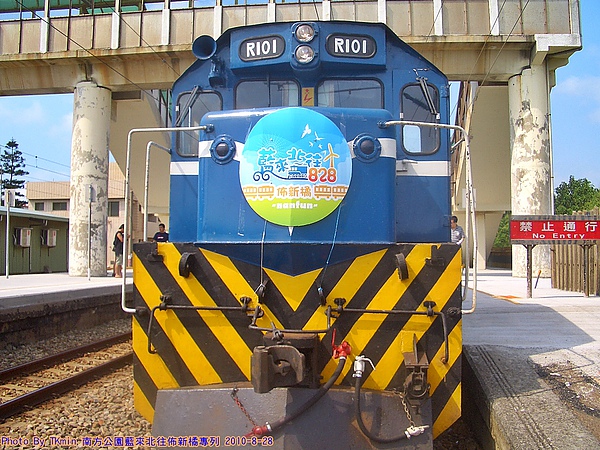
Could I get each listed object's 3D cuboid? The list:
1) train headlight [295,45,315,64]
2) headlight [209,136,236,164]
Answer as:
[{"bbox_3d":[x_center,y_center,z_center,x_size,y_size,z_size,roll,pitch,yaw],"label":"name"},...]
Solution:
[{"bbox_3d":[0.045,-1.596,5.680,0.180,0.175,0.090,0,-4,5],"label":"train headlight"},{"bbox_3d":[-0.613,-0.598,4.820,0.215,0.225,0.110,-1,-4,17],"label":"headlight"}]

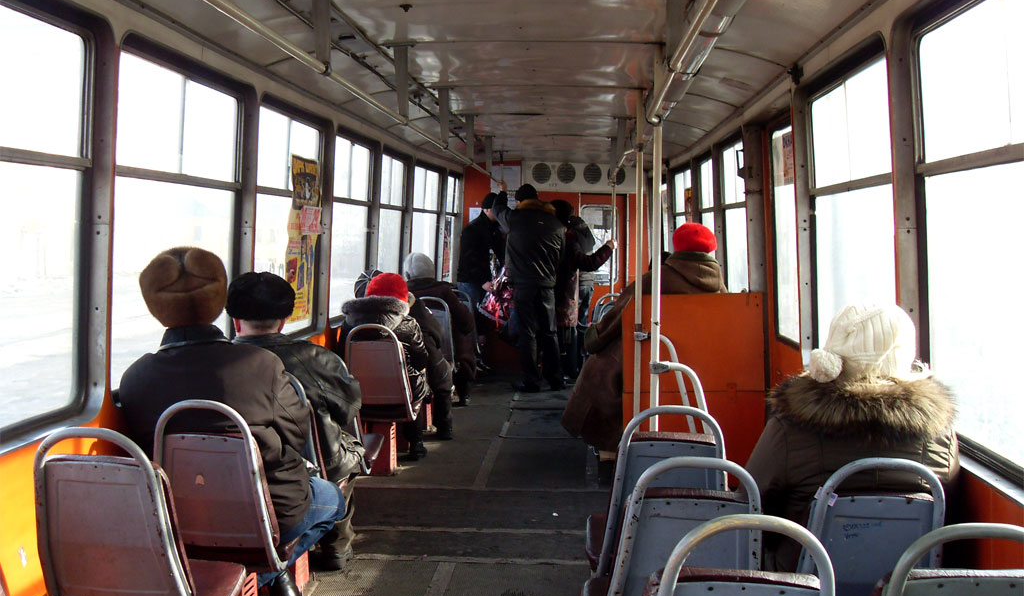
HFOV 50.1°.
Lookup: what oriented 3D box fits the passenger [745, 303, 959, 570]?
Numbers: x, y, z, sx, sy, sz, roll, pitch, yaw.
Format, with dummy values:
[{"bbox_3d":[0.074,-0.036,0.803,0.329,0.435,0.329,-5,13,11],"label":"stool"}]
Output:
[{"bbox_3d":[0.838,0.594,2.752,0.530,1.170,0.680,0,3,4],"label":"passenger"}]

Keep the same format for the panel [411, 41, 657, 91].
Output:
[{"bbox_3d":[0.147,-1.111,5.340,1.110,0.050,1.410,0,3,4],"label":"panel"}]

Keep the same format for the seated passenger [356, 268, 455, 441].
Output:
[{"bbox_3d":[-0.660,0.373,6.849,0.580,1.130,0.680,0,3,4],"label":"seated passenger"}]

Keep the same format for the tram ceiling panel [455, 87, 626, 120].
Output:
[{"bbox_3d":[0.186,-1.188,6.724,1.060,0.060,1.400,0,3,4],"label":"tram ceiling panel"}]

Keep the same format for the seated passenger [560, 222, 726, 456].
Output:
[{"bbox_3d":[0.752,0.306,6.162,0.840,1.430,0.600,2,4,36],"label":"seated passenger"}]

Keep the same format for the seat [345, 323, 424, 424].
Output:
[{"bbox_3d":[-0.719,0.393,6.076,0.400,0.540,0.490,0,3,4],"label":"seat"}]

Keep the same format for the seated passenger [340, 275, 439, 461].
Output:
[{"bbox_3d":[-0.725,0.398,6.675,0.520,1.150,0.720,0,3,4],"label":"seated passenger"}]

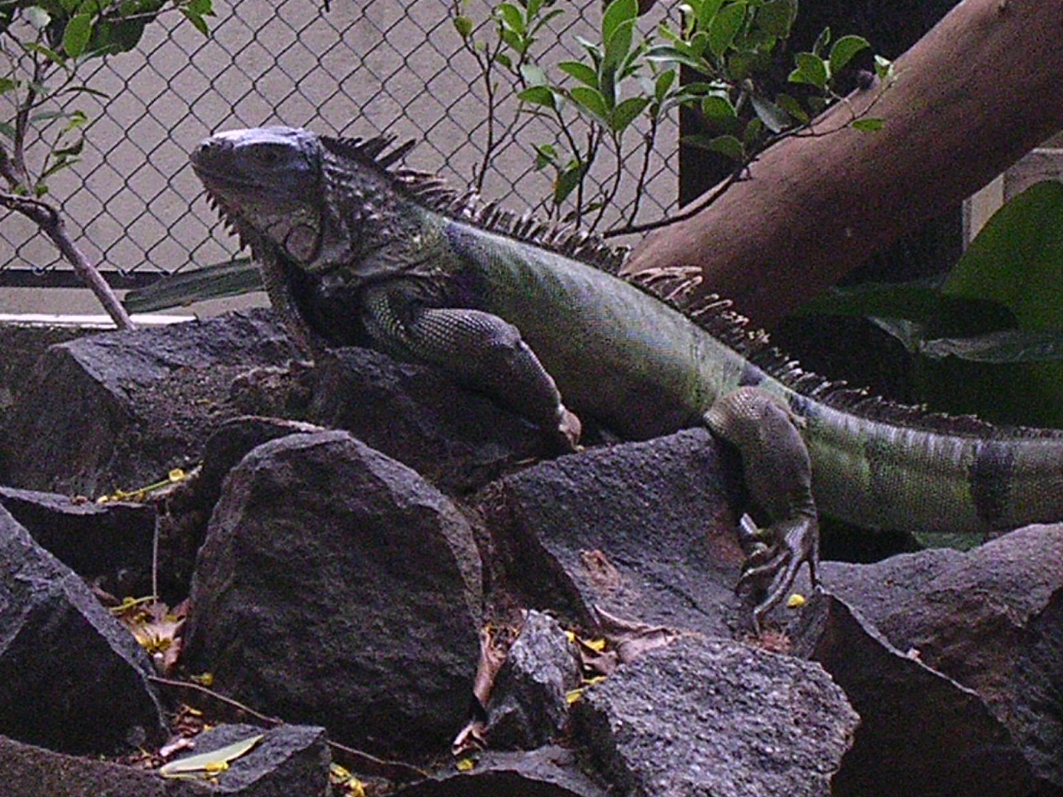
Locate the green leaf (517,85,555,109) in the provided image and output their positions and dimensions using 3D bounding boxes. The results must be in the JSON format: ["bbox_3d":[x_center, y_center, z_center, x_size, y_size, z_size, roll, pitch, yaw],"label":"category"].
[{"bbox_3d":[0.005,-0.259,4.250,0.035,0.019,0.005,13,-35,0],"label":"green leaf"}]

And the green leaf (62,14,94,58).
[{"bbox_3d":[-0.385,-0.308,4.200,0.023,0.039,0.006,12,0,14],"label":"green leaf"}]

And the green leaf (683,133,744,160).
[{"bbox_3d":[0.155,-0.217,4.250,0.055,0.005,0.021,13,47,0],"label":"green leaf"}]

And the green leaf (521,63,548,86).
[{"bbox_3d":[0.002,-0.282,4.300,0.022,0.023,0.014,-33,18,-11],"label":"green leaf"}]

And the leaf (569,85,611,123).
[{"bbox_3d":[0.049,-0.250,4.200,0.020,0.045,0.005,-49,0,-31],"label":"leaf"}]

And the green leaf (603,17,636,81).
[{"bbox_3d":[0.066,-0.262,3.700,0.019,0.050,0.010,21,-21,-5],"label":"green leaf"}]

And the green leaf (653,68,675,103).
[{"bbox_3d":[0.099,-0.234,3.700,0.014,0.029,0.008,26,-24,-9],"label":"green leaf"}]

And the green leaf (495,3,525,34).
[{"bbox_3d":[-0.018,-0.331,4.300,0.018,0.034,0.015,-37,0,-12],"label":"green leaf"}]

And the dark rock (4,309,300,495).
[{"bbox_3d":[-0.293,0.003,3.800,0.230,0.150,0.200,0,7,0],"label":"dark rock"}]

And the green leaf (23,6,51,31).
[{"bbox_3d":[-0.414,-0.320,4.150,0.024,0.022,0.014,0,7,0],"label":"green leaf"}]

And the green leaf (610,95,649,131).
[{"bbox_3d":[0.084,-0.242,4.200,0.021,0.042,0.005,44,0,26],"label":"green leaf"}]

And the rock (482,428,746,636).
[{"bbox_3d":[0.062,0.101,3.620,0.200,0.160,0.180,0,7,0],"label":"rock"}]

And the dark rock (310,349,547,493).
[{"bbox_3d":[-0.082,0.018,3.760,0.190,0.125,0.170,0,7,0],"label":"dark rock"}]

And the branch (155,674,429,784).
[{"bbox_3d":[-0.168,0.227,3.400,0.210,0.016,0.022,20,10,8],"label":"branch"}]

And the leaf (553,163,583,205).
[{"bbox_3d":[0.031,-0.184,4.250,0.019,0.043,0.005,31,0,27],"label":"leaf"}]

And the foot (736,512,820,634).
[{"bbox_3d":[0.162,0.115,3.250,0.050,0.035,0.085,11,48,19],"label":"foot"}]

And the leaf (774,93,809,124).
[{"bbox_3d":[0.195,-0.217,3.700,0.031,0.008,0.014,33,54,2],"label":"leaf"}]

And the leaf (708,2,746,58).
[{"bbox_3d":[0.170,-0.321,4.300,0.027,0.050,0.016,25,0,9],"label":"leaf"}]

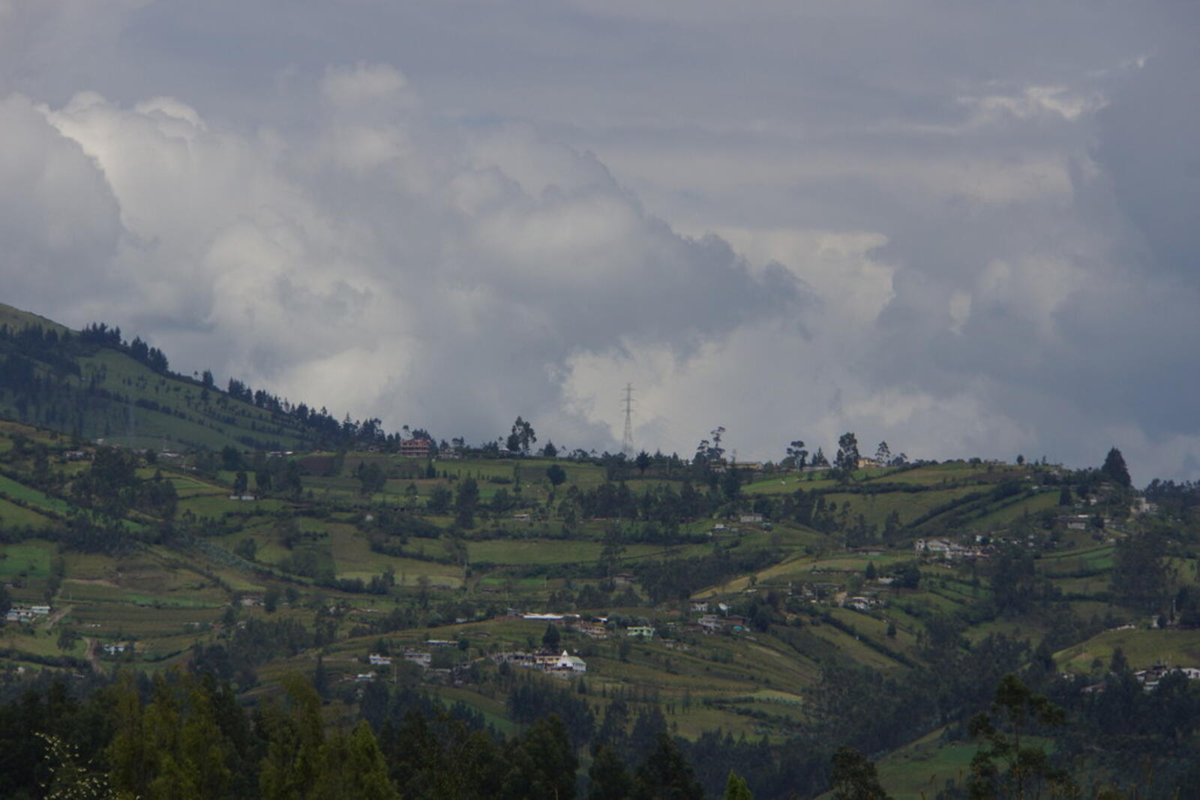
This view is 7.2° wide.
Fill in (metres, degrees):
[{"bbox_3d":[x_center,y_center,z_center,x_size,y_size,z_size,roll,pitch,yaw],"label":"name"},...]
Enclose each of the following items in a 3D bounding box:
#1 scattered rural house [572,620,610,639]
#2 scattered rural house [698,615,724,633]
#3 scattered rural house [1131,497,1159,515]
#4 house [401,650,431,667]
[{"bbox_3d":[-4.475,109.323,4550.000,16.000,7.800,9.000,0,-1,8],"label":"scattered rural house"},{"bbox_3d":[53.026,106.864,4550.000,11.000,8.000,9.000,0,-1,0],"label":"scattered rural house"},{"bbox_3d":[300.240,58.299,5250.000,13.000,9.000,9.500,0,-1,5],"label":"scattered rural house"},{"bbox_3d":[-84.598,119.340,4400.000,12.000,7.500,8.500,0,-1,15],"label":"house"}]

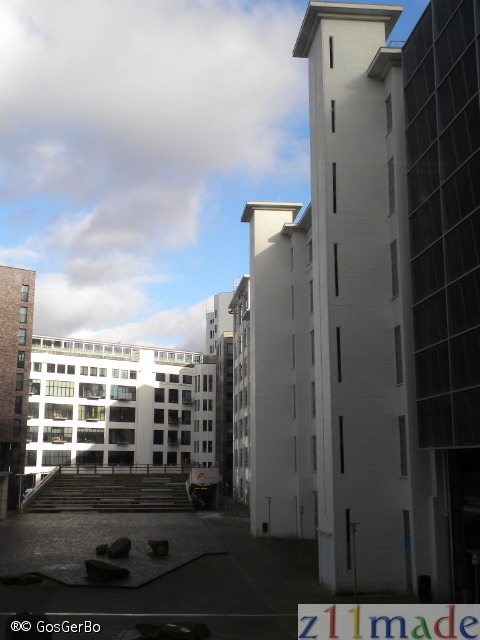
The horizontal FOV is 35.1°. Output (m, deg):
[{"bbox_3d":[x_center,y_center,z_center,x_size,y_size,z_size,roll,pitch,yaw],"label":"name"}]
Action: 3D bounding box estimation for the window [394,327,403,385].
[{"bbox_3d":[8.934,2.005,42.528,0.150,3.262,0.994,1,-11,-6],"label":"window"}]

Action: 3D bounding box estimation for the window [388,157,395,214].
[{"bbox_3d":[8.918,-7.861,44.378,0.150,3.178,0.994,1,-11,-6],"label":"window"}]

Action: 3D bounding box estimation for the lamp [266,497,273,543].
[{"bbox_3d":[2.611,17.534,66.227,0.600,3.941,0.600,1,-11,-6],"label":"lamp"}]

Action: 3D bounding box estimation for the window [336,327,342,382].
[{"bbox_3d":[5.616,1.975,42.906,0.200,3.136,0.150,1,-11,-6],"label":"window"}]

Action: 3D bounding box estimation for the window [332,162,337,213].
[{"bbox_3d":[5.600,-7.774,44.734,0.200,3.136,0.150,1,-11,-6],"label":"window"}]

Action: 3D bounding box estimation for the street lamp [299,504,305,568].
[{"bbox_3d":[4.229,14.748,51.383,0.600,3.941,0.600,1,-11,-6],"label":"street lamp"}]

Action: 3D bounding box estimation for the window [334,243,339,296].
[{"bbox_3d":[5.608,-2.876,43.816,0.200,3.122,0.150,1,-11,-6],"label":"window"}]

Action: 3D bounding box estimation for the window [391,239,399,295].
[{"bbox_3d":[8.926,-2.914,43.450,0.150,3.262,0.994,1,-11,-6],"label":"window"}]

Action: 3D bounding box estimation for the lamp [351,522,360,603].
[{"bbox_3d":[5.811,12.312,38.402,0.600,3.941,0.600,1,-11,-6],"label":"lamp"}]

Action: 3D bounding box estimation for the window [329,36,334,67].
[{"bbox_3d":[5.586,-16.323,46.337,0.200,2.093,0.150,1,-11,-6],"label":"window"}]

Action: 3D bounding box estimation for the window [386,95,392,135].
[{"bbox_3d":[8.911,-12.219,45.195,0.150,2.121,0.994,1,-11,-6],"label":"window"}]

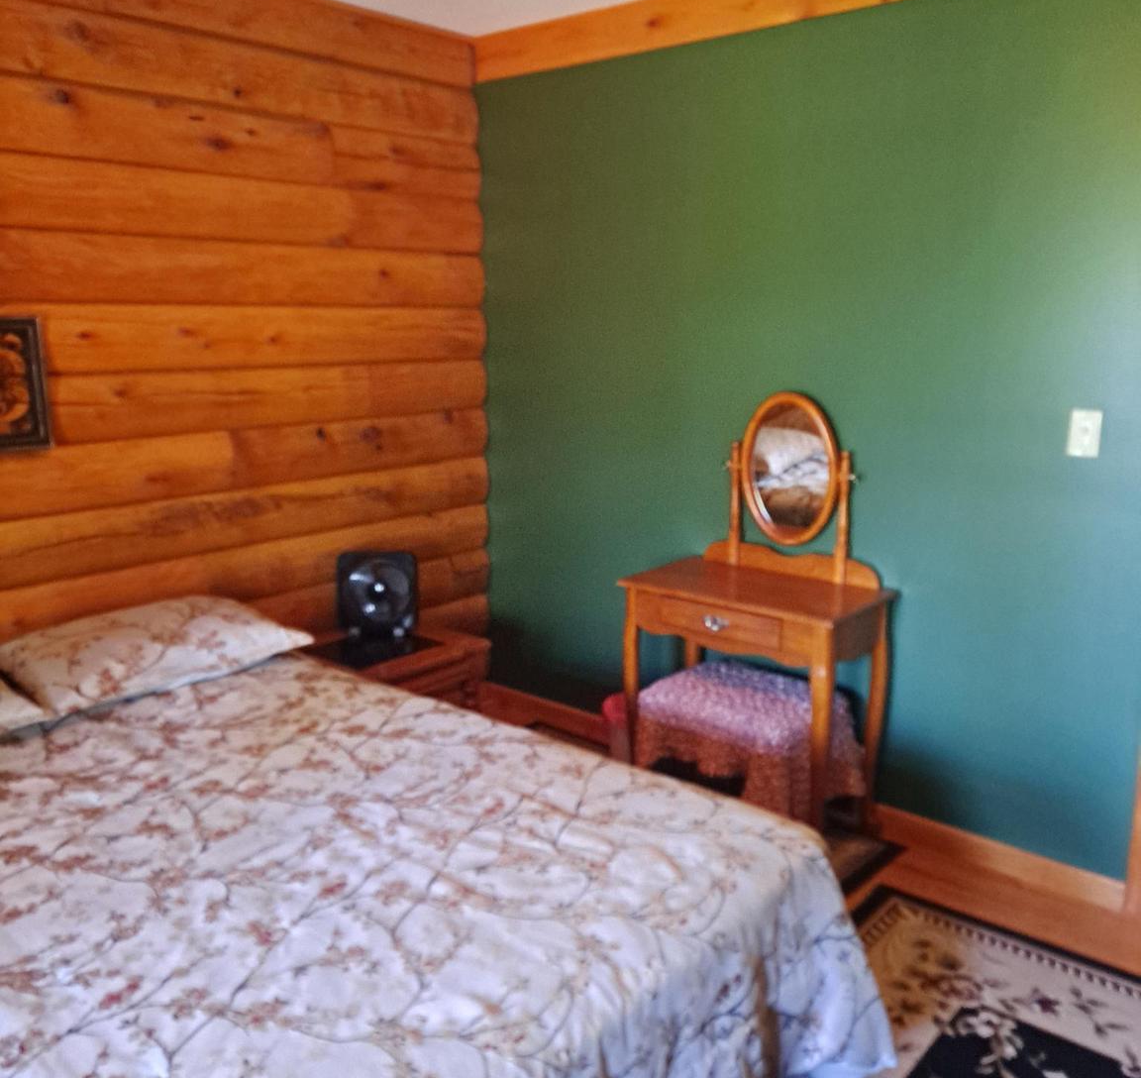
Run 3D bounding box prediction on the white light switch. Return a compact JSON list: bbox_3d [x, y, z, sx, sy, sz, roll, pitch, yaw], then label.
[{"bbox_3d":[1.263,-0.257,2.700,0.071,0.114,0.012,10,15,41],"label":"white light switch"}]

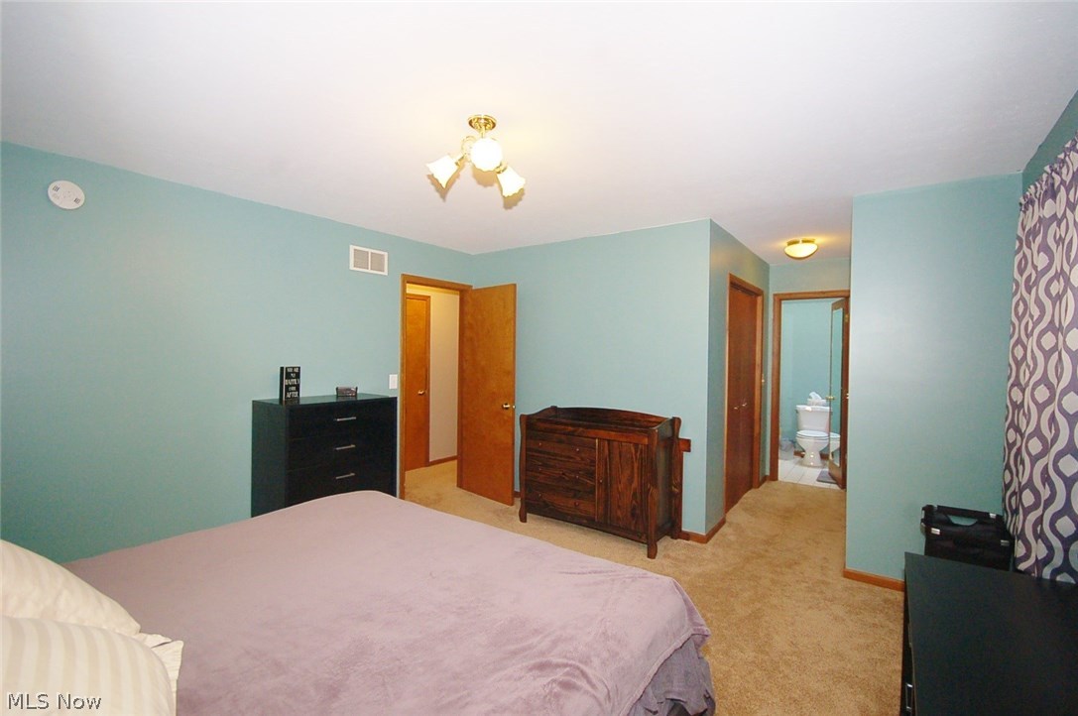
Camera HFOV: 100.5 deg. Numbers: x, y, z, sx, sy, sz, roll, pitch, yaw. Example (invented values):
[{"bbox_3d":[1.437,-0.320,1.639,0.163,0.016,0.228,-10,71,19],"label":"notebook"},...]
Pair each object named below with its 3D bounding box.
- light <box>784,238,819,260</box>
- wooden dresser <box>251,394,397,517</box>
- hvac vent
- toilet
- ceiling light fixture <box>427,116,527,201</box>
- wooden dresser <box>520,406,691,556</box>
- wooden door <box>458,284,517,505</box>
[{"bbox_3d":[2.337,-0.965,3.988,0.285,0.145,0.285,1,1,38],"label":"light"},{"bbox_3d":[-1.543,0.832,3.299,0.470,1.061,0.830,1,1,38],"label":"wooden dresser"},{"bbox_3d":[-1.432,-0.820,3.798,0.018,0.200,0.352,1,1,38],"label":"hvac vent"},{"bbox_3d":[3.638,1.028,5.960,0.420,0.735,0.690,1,1,38],"label":"toilet"},{"bbox_3d":[-0.283,-0.888,1.980,0.450,0.295,0.420,1,1,-6],"label":"ceiling light fixture"},{"bbox_3d":[0.465,0.913,3.618,1.190,0.940,0.480,1,1,34],"label":"wooden dresser"},{"bbox_3d":[-0.494,0.331,4.386,0.760,2.030,0.042,1,1,42],"label":"wooden door"}]

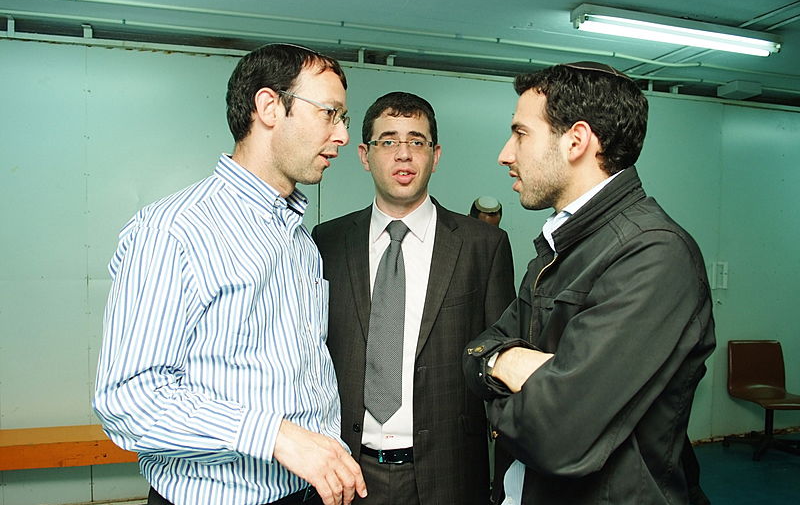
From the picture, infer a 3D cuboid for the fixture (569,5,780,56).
[{"bbox_3d":[1.393,-1.085,3.150,1.230,0.088,0.120,0,3,-20],"label":"fixture"}]

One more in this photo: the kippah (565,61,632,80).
[{"bbox_3d":[0.323,-0.291,1.045,0.130,0.037,0.130,13,2,-1],"label":"kippah"}]

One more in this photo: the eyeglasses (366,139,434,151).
[{"bbox_3d":[-0.002,-0.231,1.470,0.143,0.038,0.142,1,3,-4],"label":"eyeglasses"}]

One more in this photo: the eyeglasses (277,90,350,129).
[{"bbox_3d":[-0.160,-0.246,1.085,0.140,0.042,0.140,22,6,8],"label":"eyeglasses"}]

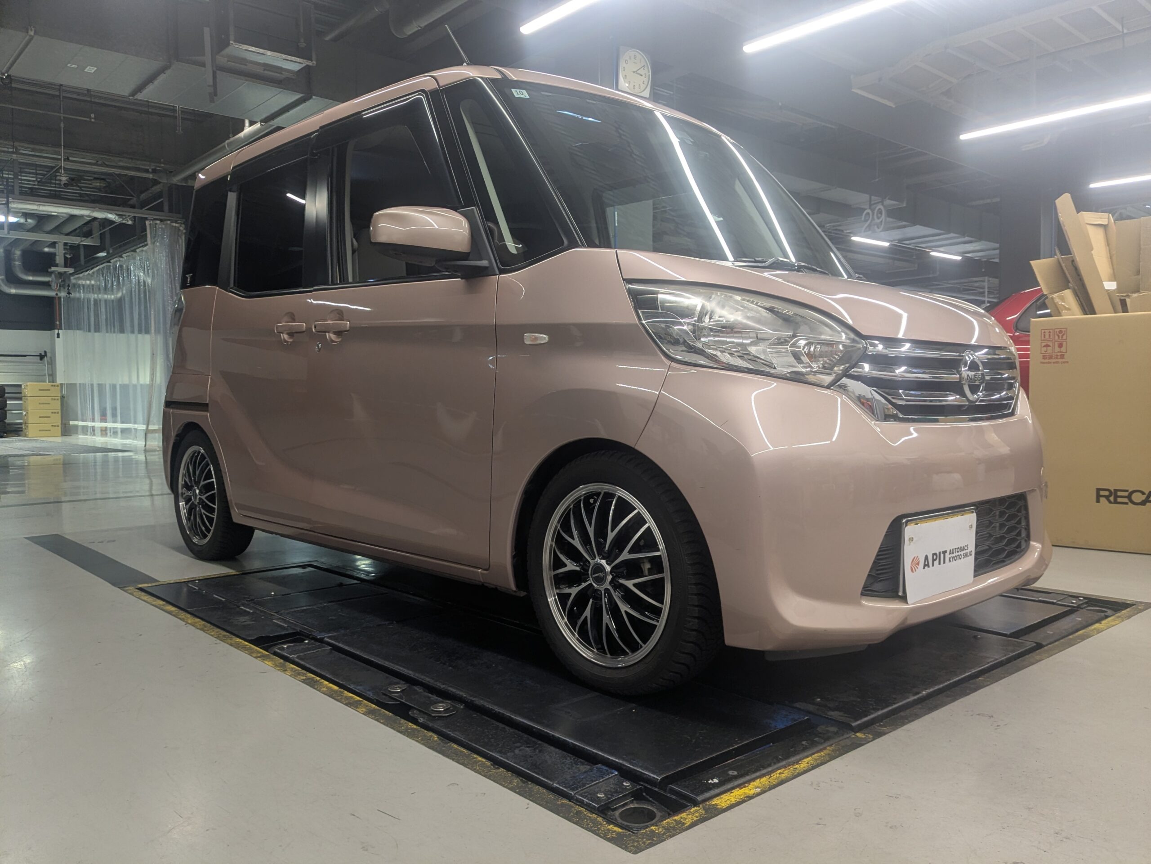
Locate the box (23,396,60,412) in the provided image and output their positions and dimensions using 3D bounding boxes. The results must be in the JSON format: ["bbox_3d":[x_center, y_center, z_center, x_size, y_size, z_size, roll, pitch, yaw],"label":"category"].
[{"bbox_3d":[-10.445,-0.553,17.548,0.540,0.262,0.500,-1,2,-44],"label":"box"}]

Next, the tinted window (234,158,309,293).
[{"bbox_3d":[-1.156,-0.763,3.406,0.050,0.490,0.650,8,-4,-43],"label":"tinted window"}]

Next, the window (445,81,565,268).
[{"bbox_3d":[-0.201,-0.705,2.411,0.480,0.550,0.080,3,-4,37],"label":"window"}]

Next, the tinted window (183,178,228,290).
[{"bbox_3d":[-1.549,-0.829,3.783,0.070,0.470,0.470,10,-5,-40],"label":"tinted window"}]

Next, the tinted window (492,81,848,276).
[{"bbox_3d":[0.367,-0.756,2.698,1.250,0.770,0.180,-3,-35,-43],"label":"tinted window"}]

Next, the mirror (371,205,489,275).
[{"bbox_3d":[-0.365,-0.488,2.291,0.250,0.165,0.175,-3,3,-43],"label":"mirror"}]

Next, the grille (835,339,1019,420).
[{"bbox_3d":[0.921,-0.121,2.180,0.820,0.180,0.125,-1,2,-44],"label":"grille"}]

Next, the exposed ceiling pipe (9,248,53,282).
[{"bbox_3d":[-8.880,-2.718,14.667,0.600,0.530,0.170,-3,4,-41],"label":"exposed ceiling pipe"}]

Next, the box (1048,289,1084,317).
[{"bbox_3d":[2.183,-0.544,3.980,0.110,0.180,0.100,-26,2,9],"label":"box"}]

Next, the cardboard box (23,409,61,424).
[{"bbox_3d":[-9.142,-0.261,15.364,0.480,0.222,0.470,-3,4,-41],"label":"cardboard box"}]

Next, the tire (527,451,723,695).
[{"bbox_3d":[0.121,0.324,2.115,0.168,0.562,0.562,-1,2,-43],"label":"tire"}]

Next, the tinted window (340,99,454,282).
[{"bbox_3d":[-0.543,-0.737,2.762,0.050,0.580,0.740,8,-4,-43],"label":"tinted window"}]

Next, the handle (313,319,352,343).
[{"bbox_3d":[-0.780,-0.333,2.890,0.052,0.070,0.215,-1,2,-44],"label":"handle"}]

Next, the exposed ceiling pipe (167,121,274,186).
[{"bbox_3d":[-4.077,-3.169,10.203,0.120,0.120,3.100,-3,4,-41],"label":"exposed ceiling pipe"}]

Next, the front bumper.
[{"bbox_3d":[0.813,0.128,2.276,1.460,0.580,0.440,-3,3,-43],"label":"front bumper"}]

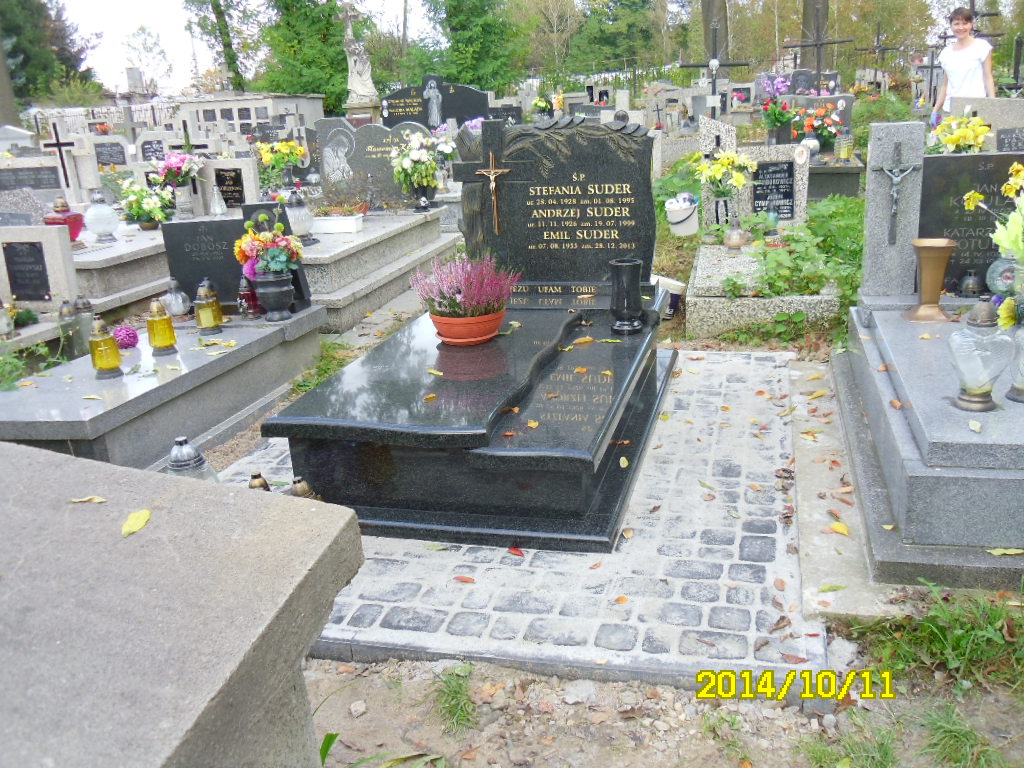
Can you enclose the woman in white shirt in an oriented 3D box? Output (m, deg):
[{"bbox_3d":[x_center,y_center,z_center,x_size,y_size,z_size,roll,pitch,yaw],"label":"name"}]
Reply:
[{"bbox_3d":[3.512,-2.080,7.179,0.480,1.630,0.280,5,18,25],"label":"woman in white shirt"}]

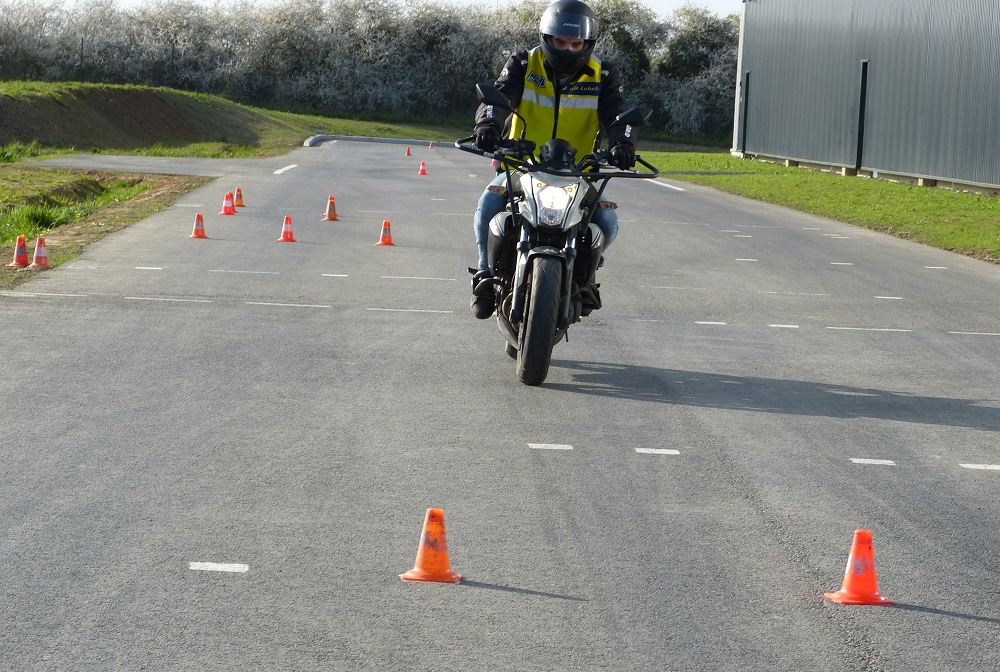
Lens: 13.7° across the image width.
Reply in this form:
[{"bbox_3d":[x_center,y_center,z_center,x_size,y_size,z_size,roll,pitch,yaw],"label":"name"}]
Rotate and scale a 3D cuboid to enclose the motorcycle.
[{"bbox_3d":[0.206,-0.472,19.630,0.940,1.300,2.110,7,4,-2],"label":"motorcycle"}]

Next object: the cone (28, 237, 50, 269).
[{"bbox_3d":[-2.997,-0.546,27.218,0.153,0.194,0.153,2,4,-5],"label":"cone"}]

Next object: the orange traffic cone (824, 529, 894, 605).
[{"bbox_3d":[1.013,0.641,11.663,0.153,0.194,0.153,1,4,-21],"label":"orange traffic cone"}]

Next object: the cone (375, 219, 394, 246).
[{"bbox_3d":[-0.889,-0.807,32.493,0.153,0.194,0.153,2,4,-5],"label":"cone"}]

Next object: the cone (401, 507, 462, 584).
[{"bbox_3d":[-0.188,0.585,11.728,0.153,0.194,0.153,3,4,8],"label":"cone"}]

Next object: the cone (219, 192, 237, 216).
[{"bbox_3d":[-2.516,-1.220,38.464,0.153,0.194,0.153,2,4,-5],"label":"cone"}]

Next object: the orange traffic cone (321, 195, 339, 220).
[{"bbox_3d":[-1.550,-1.182,38.591,0.153,0.194,0.153,2,4,-5],"label":"orange traffic cone"}]

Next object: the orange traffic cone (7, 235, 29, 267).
[{"bbox_3d":[-3.172,-0.562,27.458,0.153,0.194,0.153,2,4,-5],"label":"orange traffic cone"}]

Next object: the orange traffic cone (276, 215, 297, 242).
[{"bbox_3d":[-1.635,-0.828,32.084,0.153,0.194,0.153,1,4,-20],"label":"orange traffic cone"}]

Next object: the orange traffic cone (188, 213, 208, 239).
[{"bbox_3d":[-2.344,-0.859,32.362,0.153,0.194,0.153,2,4,-5],"label":"orange traffic cone"}]

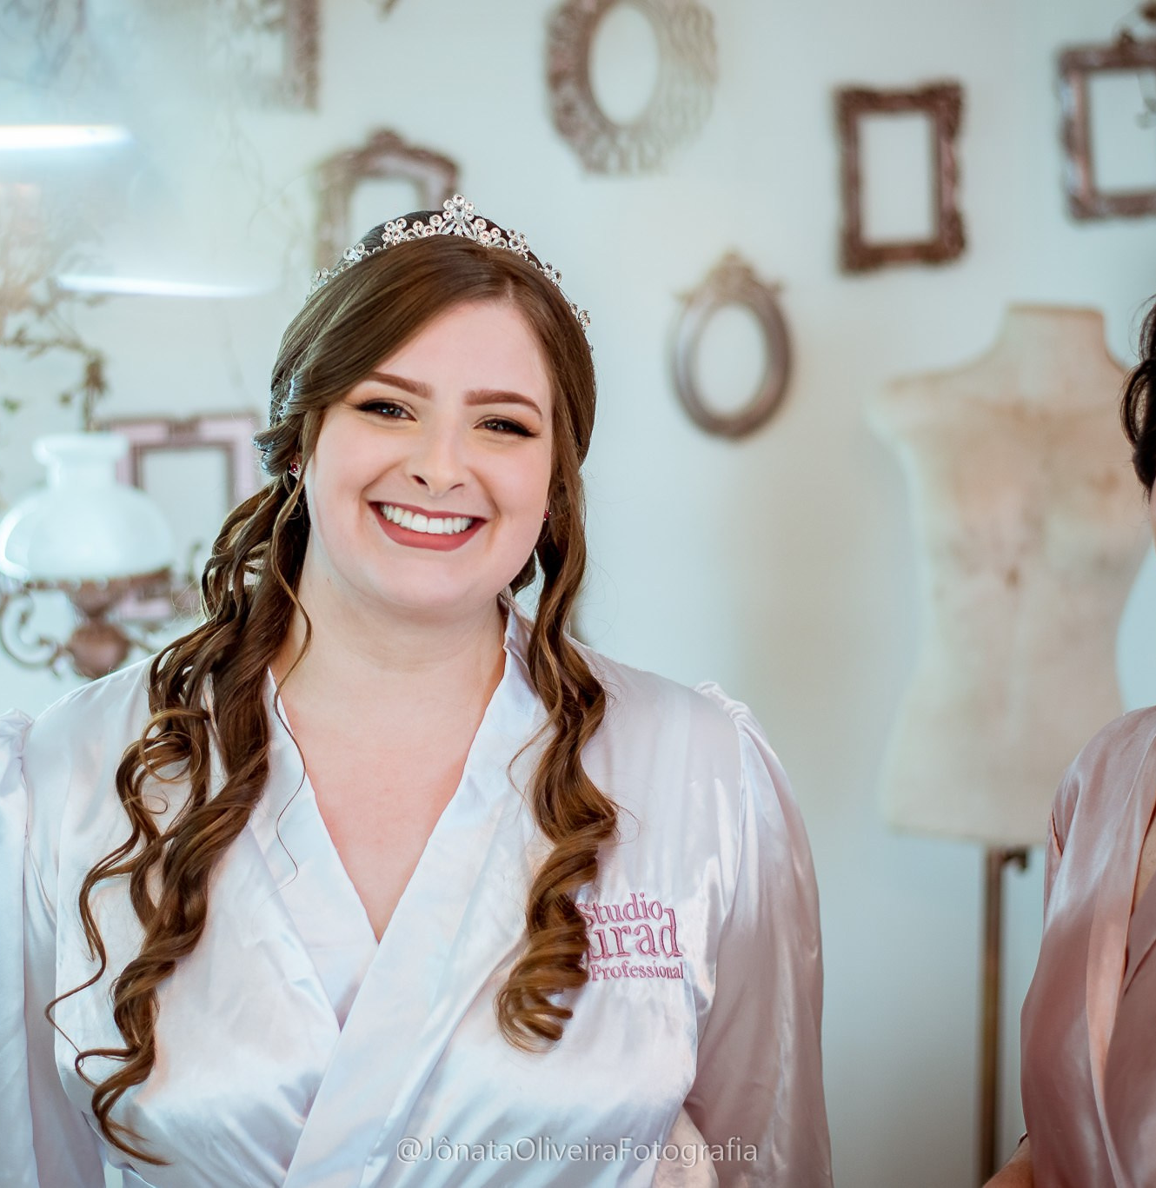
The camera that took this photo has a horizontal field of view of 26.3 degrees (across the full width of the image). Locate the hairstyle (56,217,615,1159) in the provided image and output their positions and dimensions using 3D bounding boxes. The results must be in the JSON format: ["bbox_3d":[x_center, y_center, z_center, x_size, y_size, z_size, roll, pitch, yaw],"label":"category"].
[{"bbox_3d":[-0.139,0.047,1.440,0.305,0.520,0.250,1,1,-5],"label":"hairstyle"}]

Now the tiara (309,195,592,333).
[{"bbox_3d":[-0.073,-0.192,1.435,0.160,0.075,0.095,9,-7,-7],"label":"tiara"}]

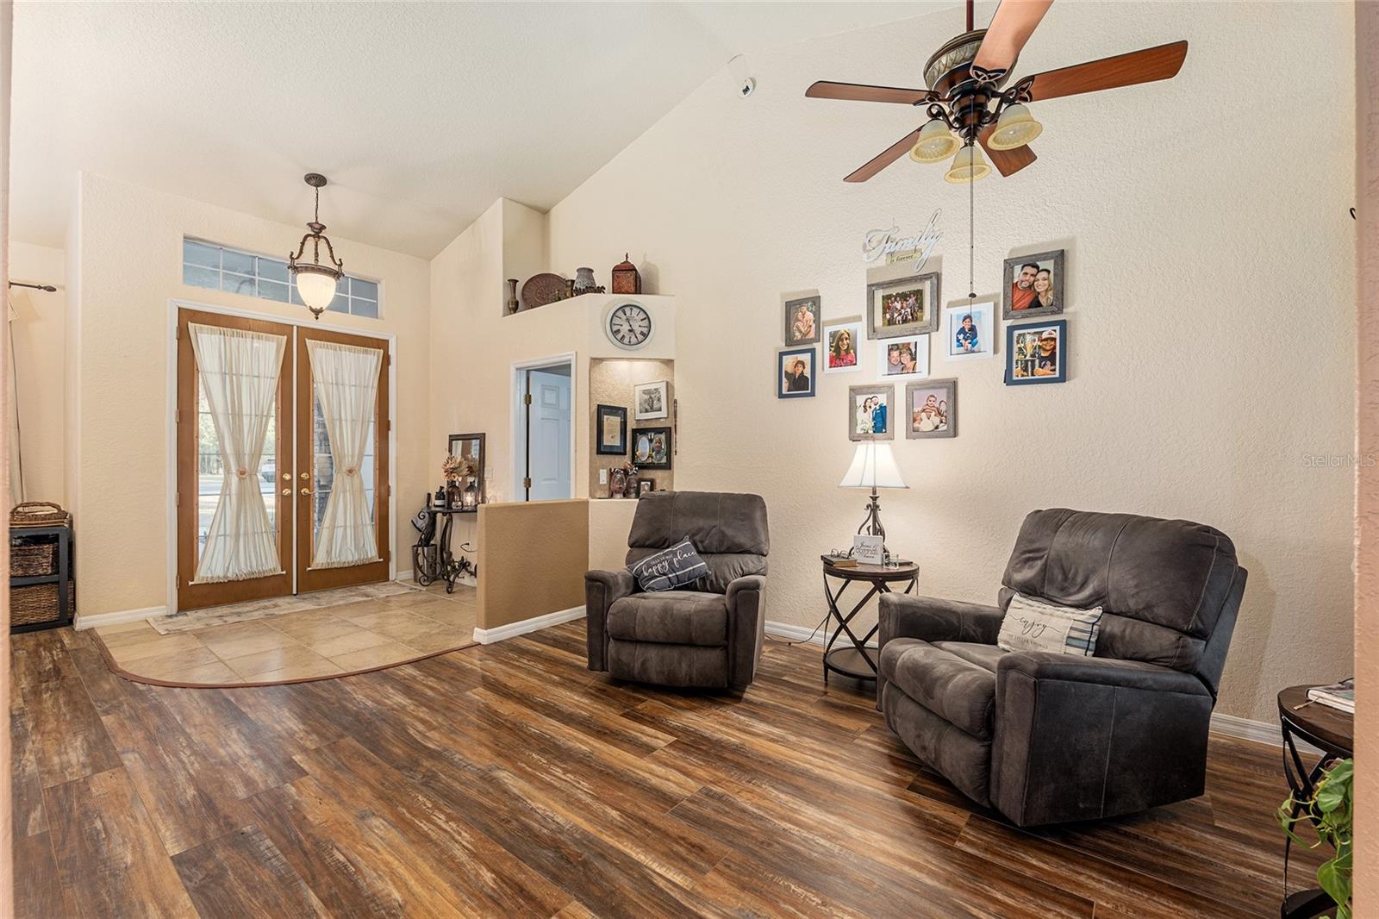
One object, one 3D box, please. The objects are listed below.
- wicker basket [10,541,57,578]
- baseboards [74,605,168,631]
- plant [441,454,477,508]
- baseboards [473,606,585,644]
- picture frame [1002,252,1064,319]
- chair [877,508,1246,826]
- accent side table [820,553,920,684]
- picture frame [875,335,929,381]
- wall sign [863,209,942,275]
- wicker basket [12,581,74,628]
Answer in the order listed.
[{"bbox_3d":[-4.891,0.746,3.933,0.280,0.220,0.310,0,0,44],"label":"wicker basket"},{"bbox_3d":[-4.268,1.185,4.044,0.016,0.090,0.486,0,0,40],"label":"baseboards"},{"bbox_3d":[-2.202,0.211,5.120,0.270,0.520,0.250,0,0,37],"label":"plant"},{"bbox_3d":[-1.120,1.179,3.920,0.130,0.093,0.890,0,0,39],"label":"baseboards"},{"bbox_3d":[1.795,-0.905,2.800,0.265,0.324,0.030,0,0,37],"label":"picture frame"},{"bbox_3d":[1.478,0.720,2.260,1.050,1.010,0.880,0,0,-12],"label":"chair"},{"bbox_3d":[1.003,0.901,2.970,0.530,0.648,0.530,0,0,37],"label":"accent side table"},{"bbox_3d":[1.269,-0.605,3.195,0.297,0.248,0.030,0,0,37],"label":"picture frame"},{"bbox_3d":[1.278,-1.272,3.239,0.455,0.345,0.020,0,0,37],"label":"wall sign"},{"bbox_3d":[-4.860,1.035,3.955,0.310,0.280,0.400,0,0,44],"label":"wicker basket"}]

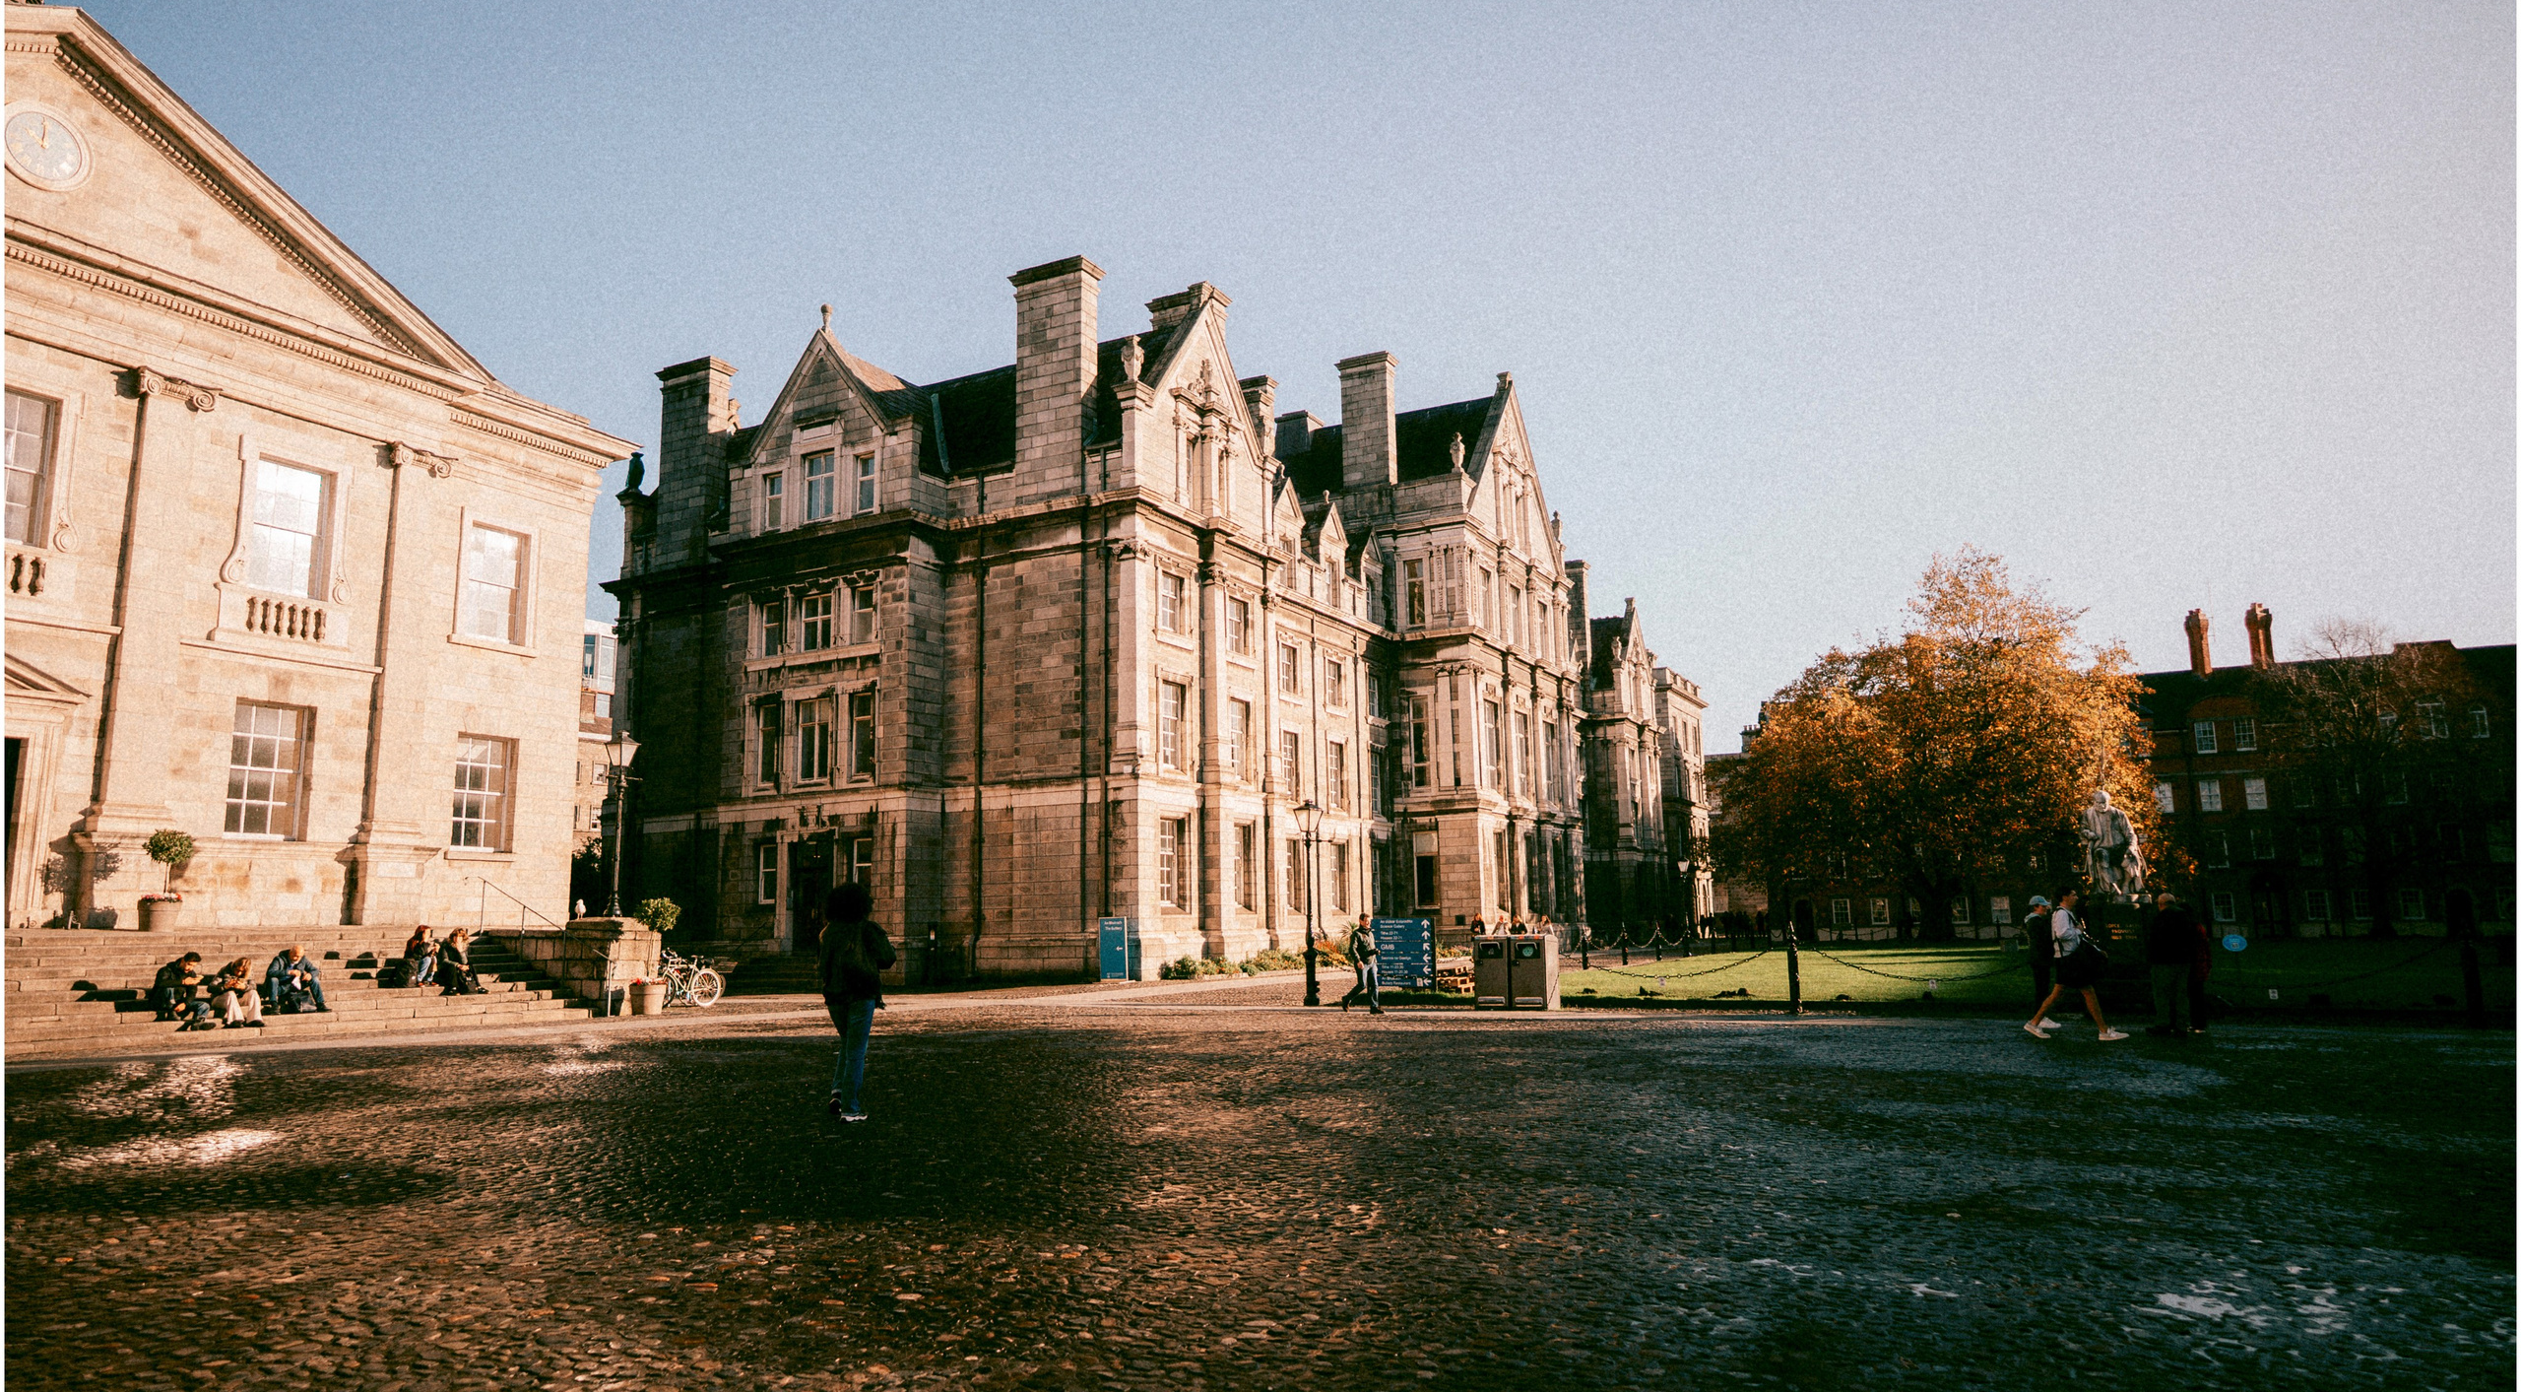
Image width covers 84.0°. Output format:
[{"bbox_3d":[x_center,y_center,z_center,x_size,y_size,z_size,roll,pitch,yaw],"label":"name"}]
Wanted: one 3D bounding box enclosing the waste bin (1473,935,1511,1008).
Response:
[{"bbox_3d":[4.341,4.980,25.300,0.640,1.265,0.680,-7,-11,32],"label":"waste bin"}]

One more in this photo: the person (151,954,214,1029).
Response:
[{"bbox_3d":[-16.139,4.427,21.000,0.770,1.120,0.550,-2,-9,7],"label":"person"}]

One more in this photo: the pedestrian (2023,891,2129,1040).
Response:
[{"bbox_3d":[9.377,3.087,16.150,1.000,1.740,0.550,-5,-10,20],"label":"pedestrian"}]

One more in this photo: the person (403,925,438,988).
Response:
[{"bbox_3d":[-14.857,4.635,24.800,0.650,1.100,0.470,-3,-10,13],"label":"person"}]

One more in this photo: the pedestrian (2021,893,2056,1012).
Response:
[{"bbox_3d":[10.217,3.459,18.300,0.500,1.690,0.500,-6,-11,27],"label":"pedestrian"}]

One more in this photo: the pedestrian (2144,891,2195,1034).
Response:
[{"bbox_3d":[11.195,3.309,17.250,0.550,1.740,0.360,-2,-9,6],"label":"pedestrian"}]

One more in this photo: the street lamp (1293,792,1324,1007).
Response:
[{"bbox_3d":[0.906,3.861,26.400,0.500,3.930,0.500,-7,-11,32],"label":"street lamp"}]

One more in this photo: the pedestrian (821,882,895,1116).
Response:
[{"bbox_3d":[-2.999,2.260,10.500,0.560,1.770,0.450,0,-10,-8],"label":"pedestrian"}]

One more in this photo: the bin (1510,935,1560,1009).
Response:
[{"bbox_3d":[4.944,4.993,25.200,0.680,1.270,0.700,-6,-11,27],"label":"bin"}]

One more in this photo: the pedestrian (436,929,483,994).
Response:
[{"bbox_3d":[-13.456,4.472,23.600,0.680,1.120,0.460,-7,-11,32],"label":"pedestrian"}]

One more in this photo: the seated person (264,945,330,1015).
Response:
[{"bbox_3d":[-14.644,4.299,21.300,0.750,1.030,0.660,-8,-12,37],"label":"seated person"}]

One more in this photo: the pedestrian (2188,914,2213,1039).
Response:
[{"bbox_3d":[11.702,3.418,17.500,0.460,1.600,0.340,-2,-9,6],"label":"pedestrian"}]

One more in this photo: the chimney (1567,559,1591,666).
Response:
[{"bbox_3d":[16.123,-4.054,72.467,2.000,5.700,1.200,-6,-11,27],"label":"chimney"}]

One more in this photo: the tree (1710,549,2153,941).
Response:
[{"bbox_3d":[37.459,3.124,78.000,22.500,21.800,21.500,-6,-11,27],"label":"tree"}]

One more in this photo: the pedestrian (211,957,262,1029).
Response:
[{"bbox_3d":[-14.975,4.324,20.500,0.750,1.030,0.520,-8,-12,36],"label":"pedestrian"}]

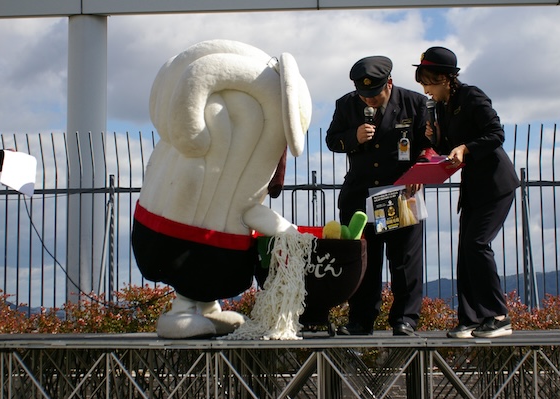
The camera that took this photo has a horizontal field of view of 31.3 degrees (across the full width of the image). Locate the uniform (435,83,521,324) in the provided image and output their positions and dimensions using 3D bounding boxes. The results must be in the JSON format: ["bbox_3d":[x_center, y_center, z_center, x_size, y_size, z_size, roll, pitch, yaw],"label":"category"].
[{"bbox_3d":[1.104,0.028,5.600,0.450,1.310,0.420,3,-7,-28],"label":"uniform"}]

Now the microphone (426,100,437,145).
[{"bbox_3d":[0.849,-0.437,5.600,0.050,0.250,0.050,-4,-3,0],"label":"microphone"}]

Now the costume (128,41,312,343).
[{"bbox_3d":[-0.348,-0.051,6.050,1.020,1.760,0.920,1,-6,-16],"label":"costume"}]

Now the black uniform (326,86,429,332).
[{"bbox_3d":[0.600,0.059,6.150,0.600,1.480,0.400,-2,-6,12],"label":"black uniform"}]

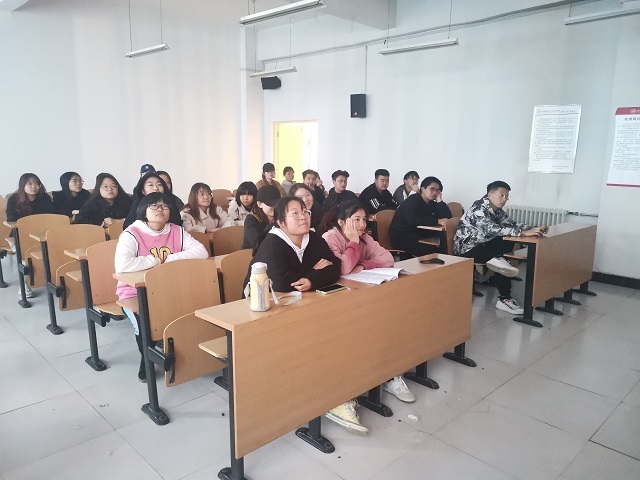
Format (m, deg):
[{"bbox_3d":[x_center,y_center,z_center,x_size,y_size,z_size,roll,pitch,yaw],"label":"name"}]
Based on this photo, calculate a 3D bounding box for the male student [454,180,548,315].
[{"bbox_3d":[1.702,0.059,4.508,0.550,1.204,0.786,-8,13,-41],"label":"male student"}]

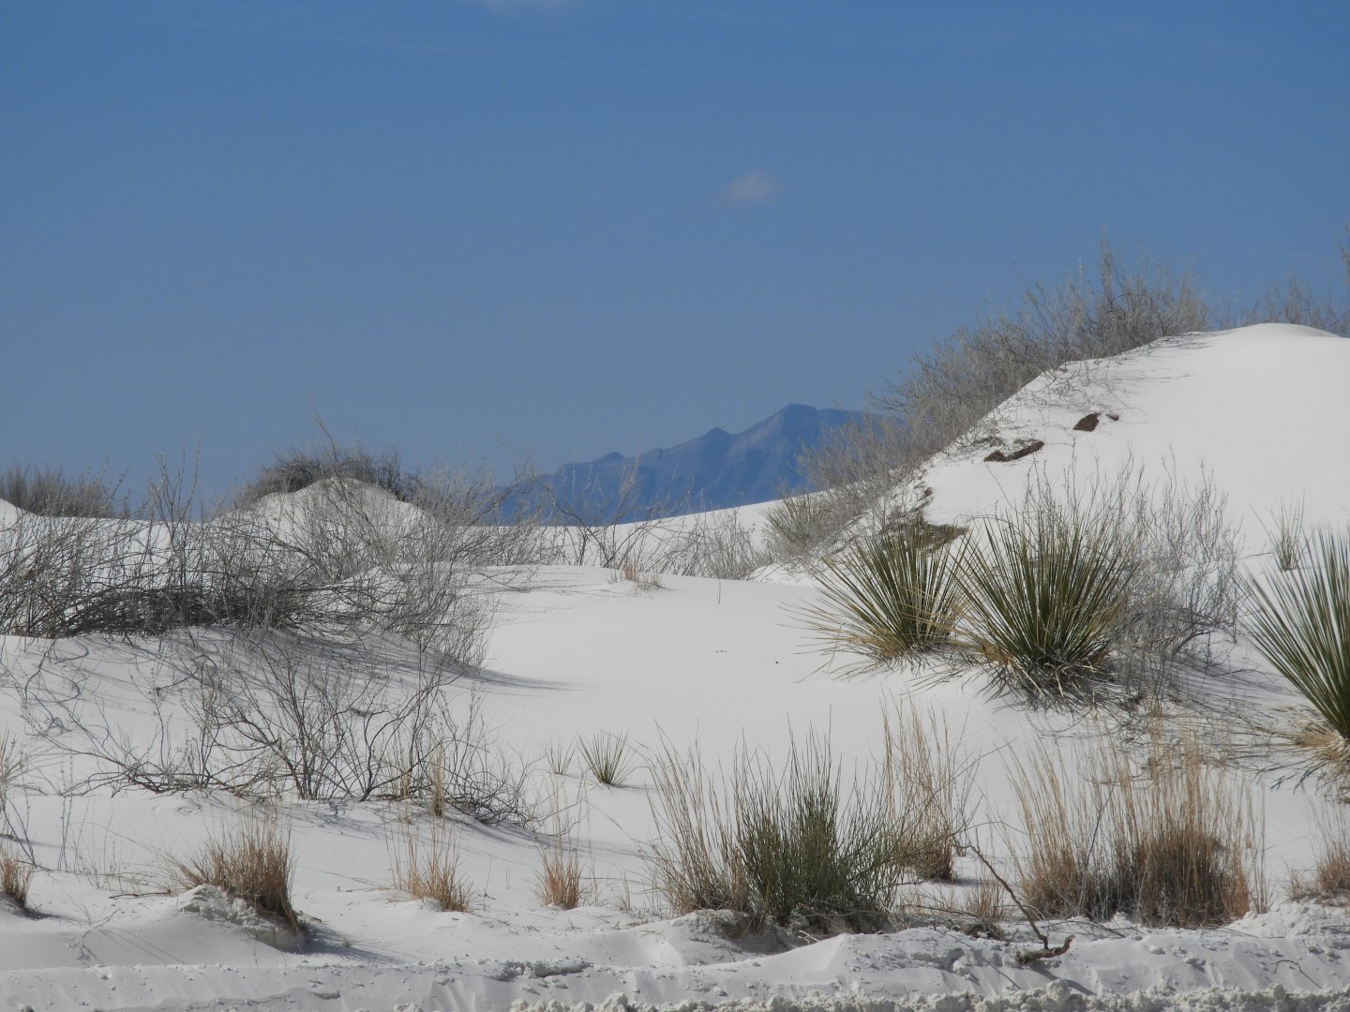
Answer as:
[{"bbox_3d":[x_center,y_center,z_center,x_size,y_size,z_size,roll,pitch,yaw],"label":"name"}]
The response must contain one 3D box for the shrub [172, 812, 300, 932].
[{"bbox_3d":[-1.721,1.434,27.500,0.502,0.469,0.450,0,0,0],"label":"shrub"}]

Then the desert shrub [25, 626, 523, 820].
[{"bbox_3d":[-1.885,1.065,34.000,2.348,0.892,1.500,0,0,0],"label":"desert shrub"}]

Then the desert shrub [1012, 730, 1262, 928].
[{"bbox_3d":[1.847,1.285,28.000,0.977,0.775,0.650,0,0,0],"label":"desert shrub"}]

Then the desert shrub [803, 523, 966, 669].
[{"bbox_3d":[1.286,0.552,43.000,0.969,0.865,0.950,0,0,0],"label":"desert shrub"}]

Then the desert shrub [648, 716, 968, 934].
[{"bbox_3d":[0.532,1.275,28.000,1.253,0.845,0.900,0,0,0],"label":"desert shrub"}]

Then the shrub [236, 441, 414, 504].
[{"bbox_3d":[-4.233,-0.383,85.000,2.178,0.756,1.600,0,0,0],"label":"shrub"}]

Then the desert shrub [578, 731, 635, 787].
[{"bbox_3d":[-0.342,1.262,35.000,0.273,0.270,0.279,0,0,0],"label":"desert shrub"}]

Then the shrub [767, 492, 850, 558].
[{"bbox_3d":[1.178,0.172,62.000,0.749,0.578,0.750,0,0,0],"label":"shrub"}]

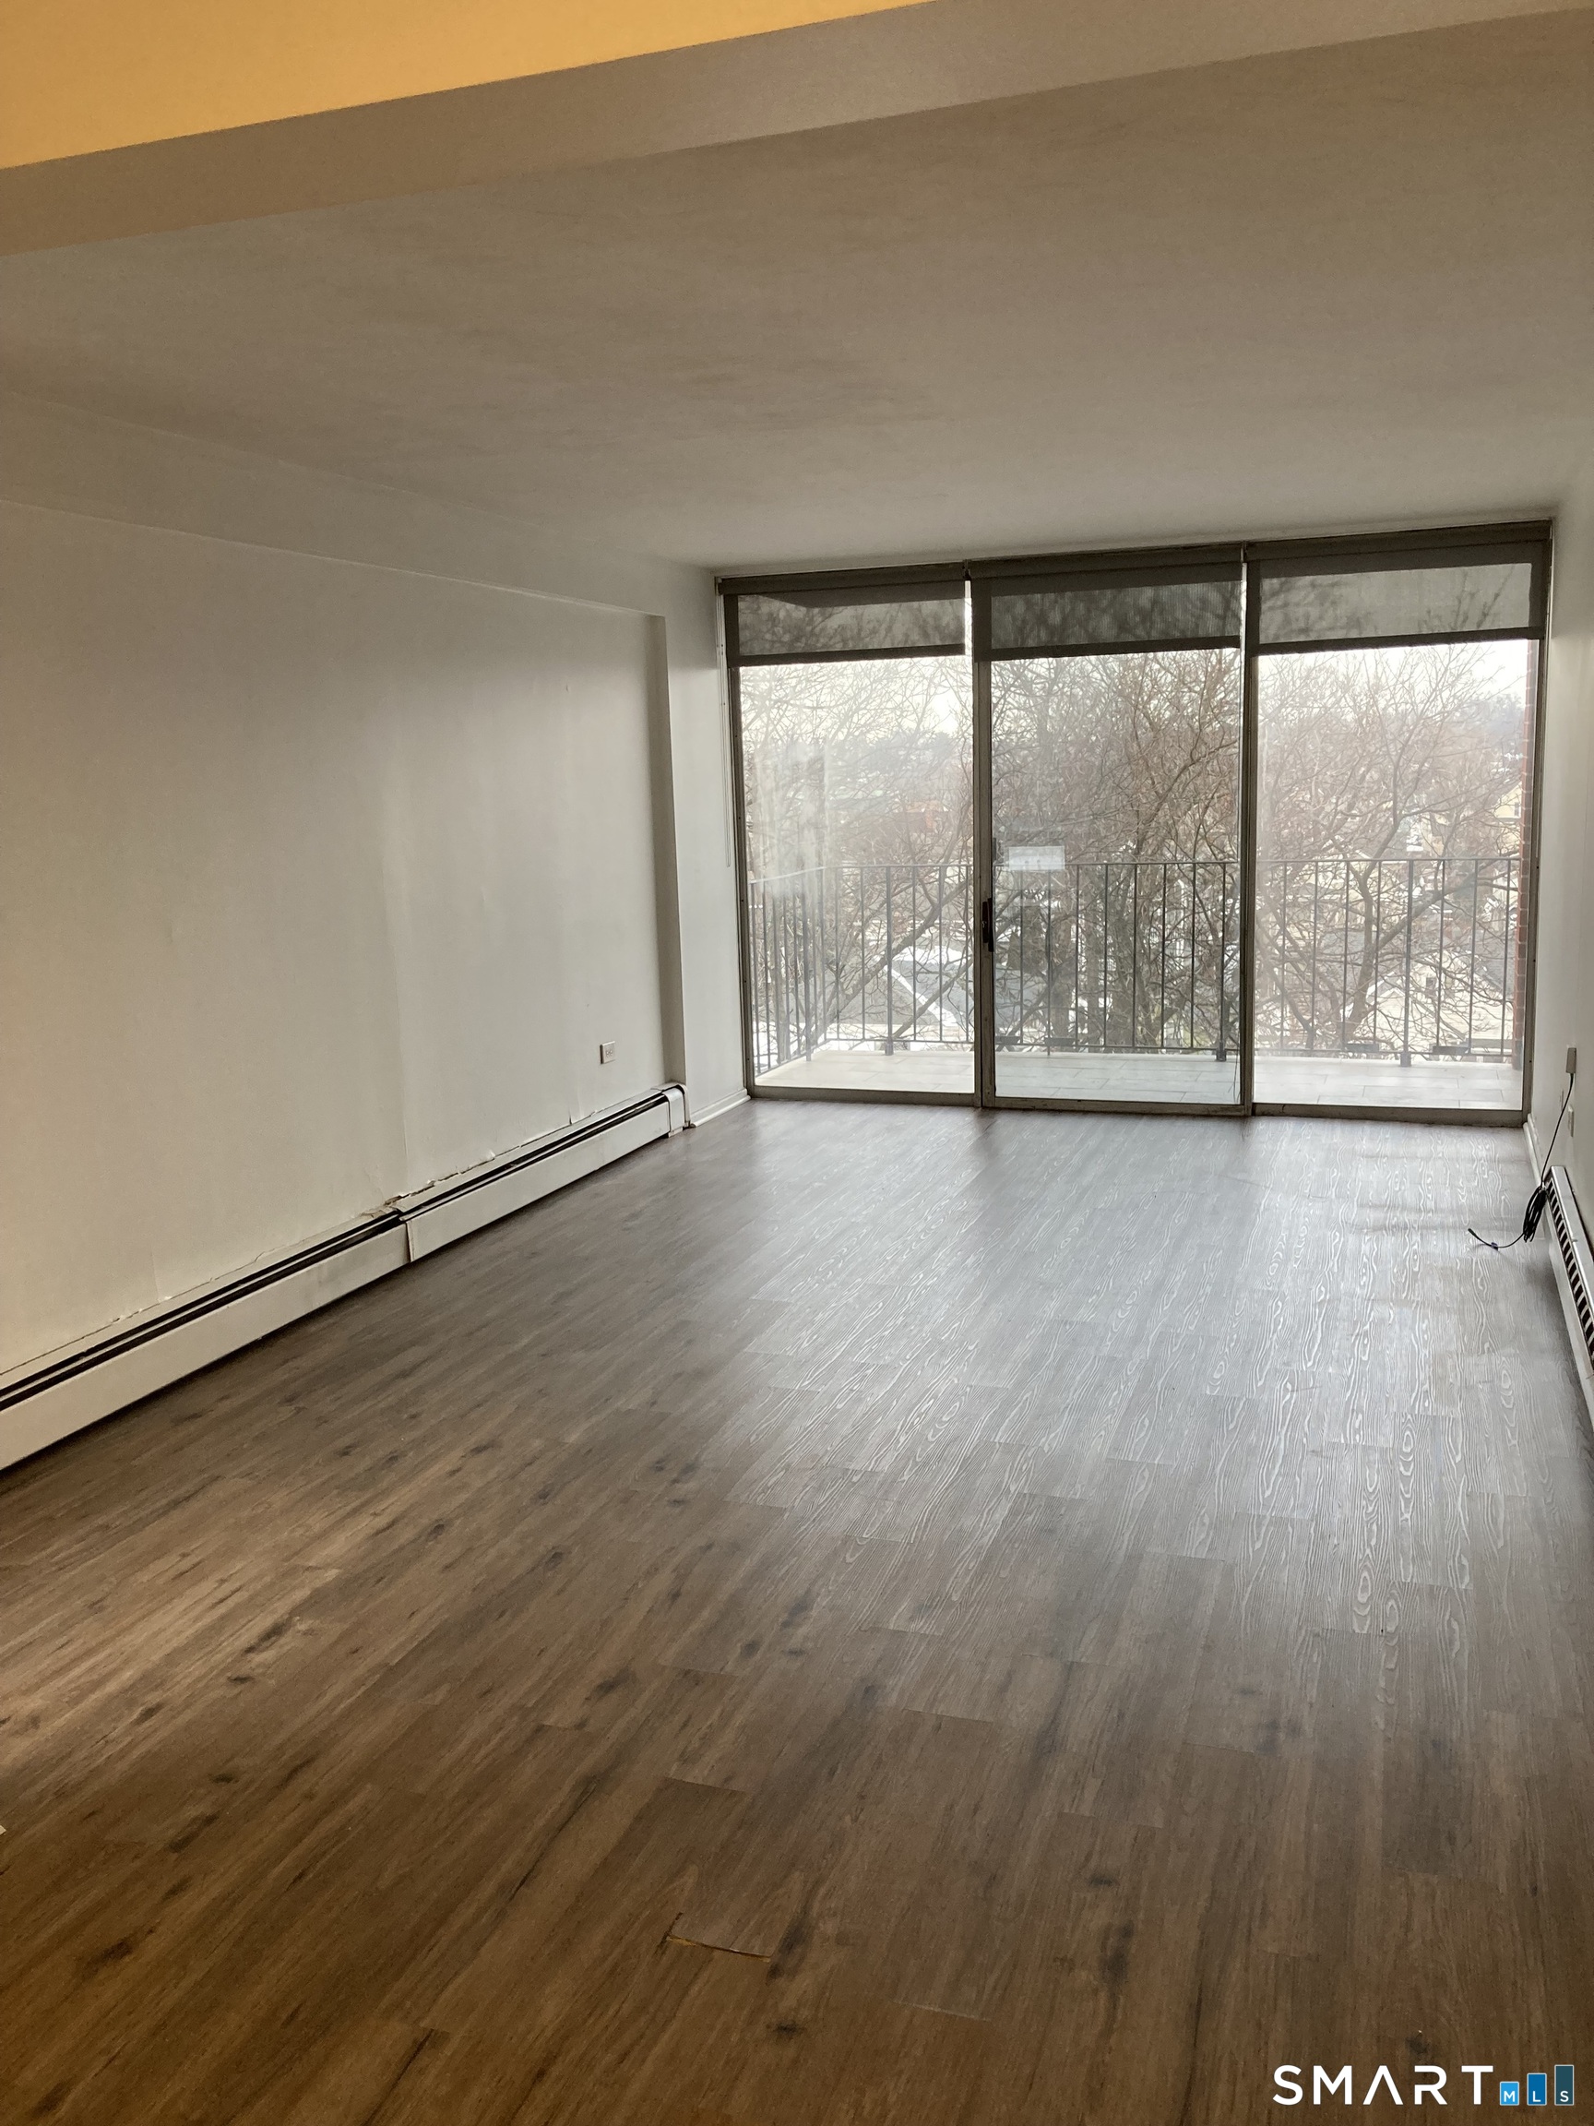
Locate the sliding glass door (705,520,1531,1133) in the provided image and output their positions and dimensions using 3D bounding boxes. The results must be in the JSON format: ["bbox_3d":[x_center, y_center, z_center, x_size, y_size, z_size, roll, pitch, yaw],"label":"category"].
[{"bbox_3d":[1.373,-0.989,7.616,3.517,2.440,0.120,2,10,19],"label":"sliding glass door"}]

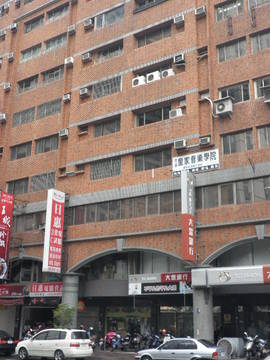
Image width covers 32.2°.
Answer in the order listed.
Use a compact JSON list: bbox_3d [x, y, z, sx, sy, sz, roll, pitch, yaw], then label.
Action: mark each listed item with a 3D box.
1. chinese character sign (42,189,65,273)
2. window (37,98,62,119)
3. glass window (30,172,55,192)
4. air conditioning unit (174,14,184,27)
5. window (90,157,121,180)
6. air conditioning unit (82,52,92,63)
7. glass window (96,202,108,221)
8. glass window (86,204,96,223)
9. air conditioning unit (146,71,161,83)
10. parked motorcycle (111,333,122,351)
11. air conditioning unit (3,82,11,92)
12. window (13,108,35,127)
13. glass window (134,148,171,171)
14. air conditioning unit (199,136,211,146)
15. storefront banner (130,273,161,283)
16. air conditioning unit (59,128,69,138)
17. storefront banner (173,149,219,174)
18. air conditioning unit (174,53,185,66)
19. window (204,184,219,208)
[{"bbox_3d":[-5.950,3.815,34.677,0.502,6.083,1.347,-11,-22,32],"label":"chinese character sign"},{"bbox_3d":[-7.187,-5.941,39.322,2.709,1.265,0.150,-10,-21,33],"label":"window"},{"bbox_3d":[-7.463,0.165,38.014,2.740,1.364,0.120,-10,-20,33],"label":"glass window"},{"bbox_3d":[3.234,-11.254,33.073,0.680,0.440,0.550,-11,-22,32],"label":"air conditioning unit"},{"bbox_3d":[-2.041,-0.767,33.164,2.636,1.383,0.150,-11,-22,32],"label":"window"},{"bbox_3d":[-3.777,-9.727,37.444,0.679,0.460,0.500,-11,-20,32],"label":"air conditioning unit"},{"bbox_3d":[-2.282,2.312,33.020,1.104,1.282,0.100,-11,-20,32],"label":"glass window"},{"bbox_3d":[-3.191,2.494,34.439,0.896,1.371,0.100,-11,-22,32],"label":"glass window"},{"bbox_3d":[1.303,-7.115,32.732,0.840,0.620,0.300,-11,-22,32],"label":"air conditioning unit"},{"bbox_3d":[-0.876,10.143,29.306,0.680,1.100,1.800,-11,-22,32],"label":"parked motorcycle"},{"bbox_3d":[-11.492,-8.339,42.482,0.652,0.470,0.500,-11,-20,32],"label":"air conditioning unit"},{"bbox_3d":[-9.489,-5.329,39.994,2.617,1.260,0.150,-11,-22,32],"label":"window"},{"bbox_3d":[1.207,-1.315,31.106,2.844,1.208,0.150,-11,-22,32],"label":"glass window"},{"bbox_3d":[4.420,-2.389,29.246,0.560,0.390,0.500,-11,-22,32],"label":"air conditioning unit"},{"bbox_3d":[0.619,6.139,29.210,2.401,0.552,0.120,-11,-22,32],"label":"storefront banner"},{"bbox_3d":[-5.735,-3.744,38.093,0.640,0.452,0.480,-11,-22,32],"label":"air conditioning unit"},{"bbox_3d":[3.823,-1.099,29.633,3.181,1.209,0.150,-10,-20,33],"label":"storefront banner"},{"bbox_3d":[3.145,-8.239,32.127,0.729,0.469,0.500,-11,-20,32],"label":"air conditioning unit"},{"bbox_3d":[4.634,1.032,28.480,0.985,1.338,0.120,-10,-21,33],"label":"window"}]

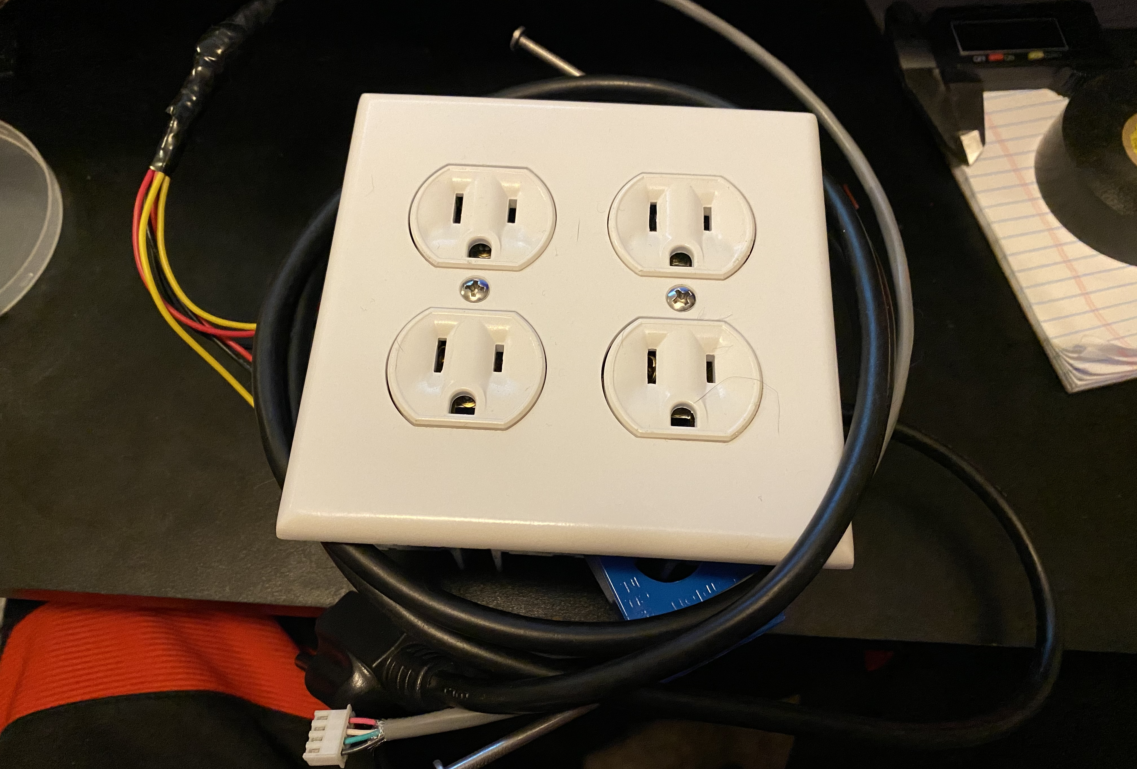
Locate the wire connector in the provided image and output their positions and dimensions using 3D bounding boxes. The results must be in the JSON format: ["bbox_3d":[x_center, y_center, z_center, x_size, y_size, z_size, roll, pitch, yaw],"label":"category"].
[{"bbox_3d":[-0.056,0.083,0.200,0.010,0.006,0.012,0,46,-1],"label":"wire connector"}]

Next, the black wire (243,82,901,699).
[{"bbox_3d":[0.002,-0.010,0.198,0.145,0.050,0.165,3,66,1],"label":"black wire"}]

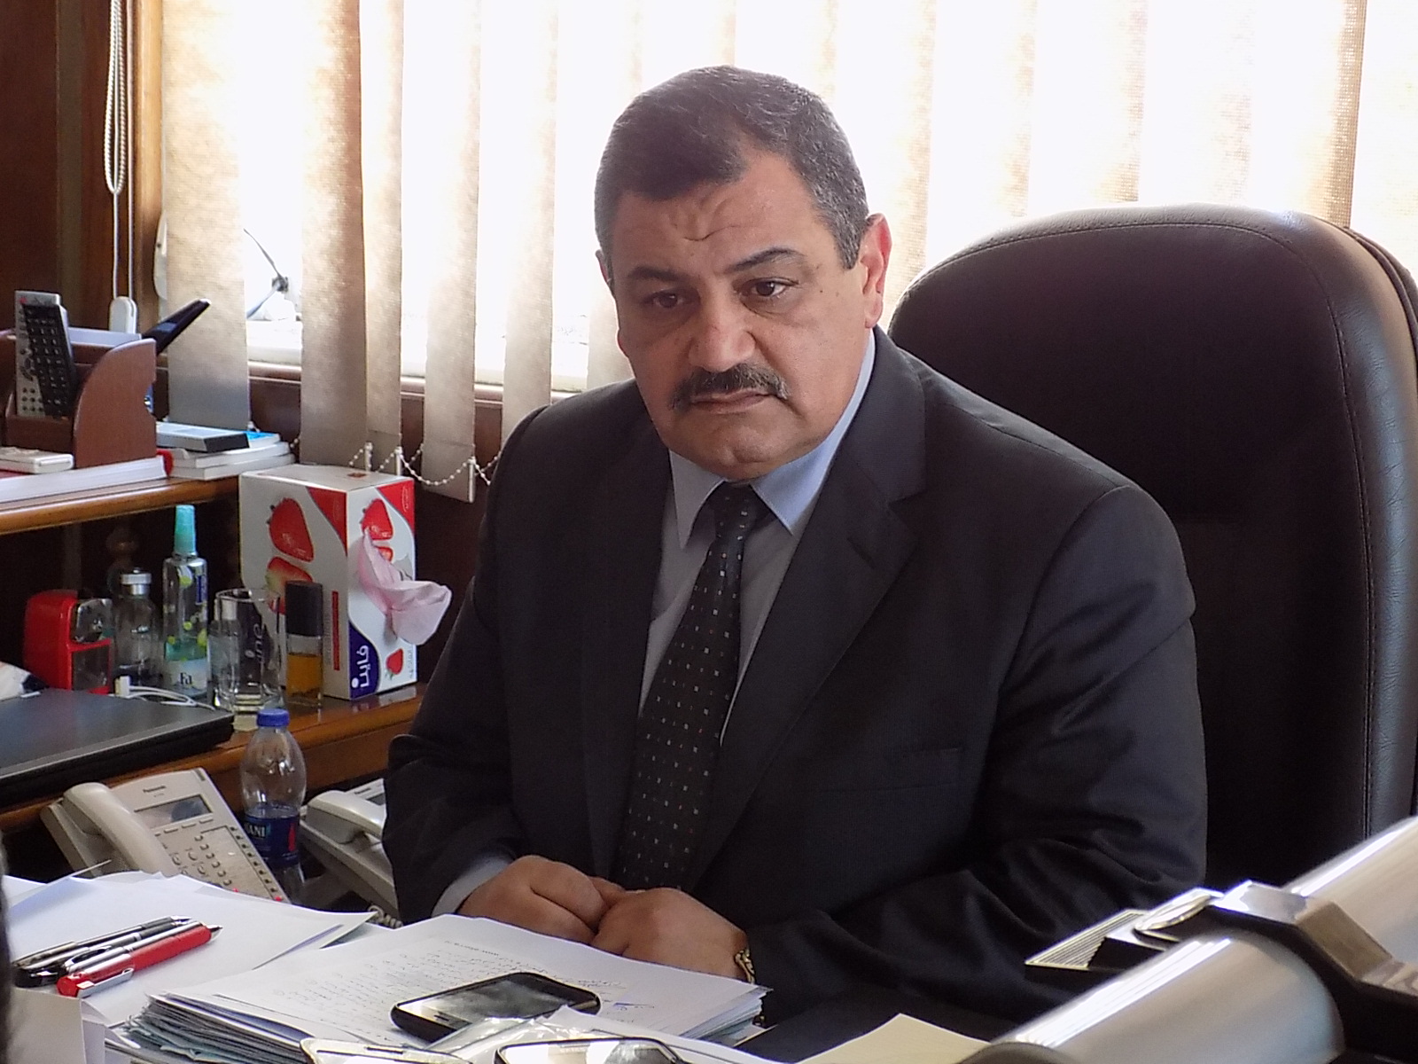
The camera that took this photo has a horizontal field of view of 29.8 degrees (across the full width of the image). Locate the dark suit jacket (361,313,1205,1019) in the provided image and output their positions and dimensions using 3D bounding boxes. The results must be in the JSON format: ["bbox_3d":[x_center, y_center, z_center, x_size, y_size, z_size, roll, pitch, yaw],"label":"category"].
[{"bbox_3d":[0.045,0.178,1.645,0.530,0.600,0.410,7,12,26],"label":"dark suit jacket"}]

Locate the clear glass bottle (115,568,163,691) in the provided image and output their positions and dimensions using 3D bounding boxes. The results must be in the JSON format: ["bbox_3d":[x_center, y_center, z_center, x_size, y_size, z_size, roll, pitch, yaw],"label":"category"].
[{"bbox_3d":[-0.602,0.101,2.804,0.051,0.126,0.051,1,11,0],"label":"clear glass bottle"}]

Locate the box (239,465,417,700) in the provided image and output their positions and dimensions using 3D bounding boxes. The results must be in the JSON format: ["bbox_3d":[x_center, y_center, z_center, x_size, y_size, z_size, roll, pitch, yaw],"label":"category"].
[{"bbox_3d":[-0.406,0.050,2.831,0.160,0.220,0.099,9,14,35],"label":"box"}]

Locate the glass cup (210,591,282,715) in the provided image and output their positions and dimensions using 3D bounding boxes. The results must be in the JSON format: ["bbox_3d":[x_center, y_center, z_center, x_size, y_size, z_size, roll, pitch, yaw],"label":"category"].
[{"bbox_3d":[-0.473,0.122,2.725,0.071,0.119,0.071,1,11,0],"label":"glass cup"}]

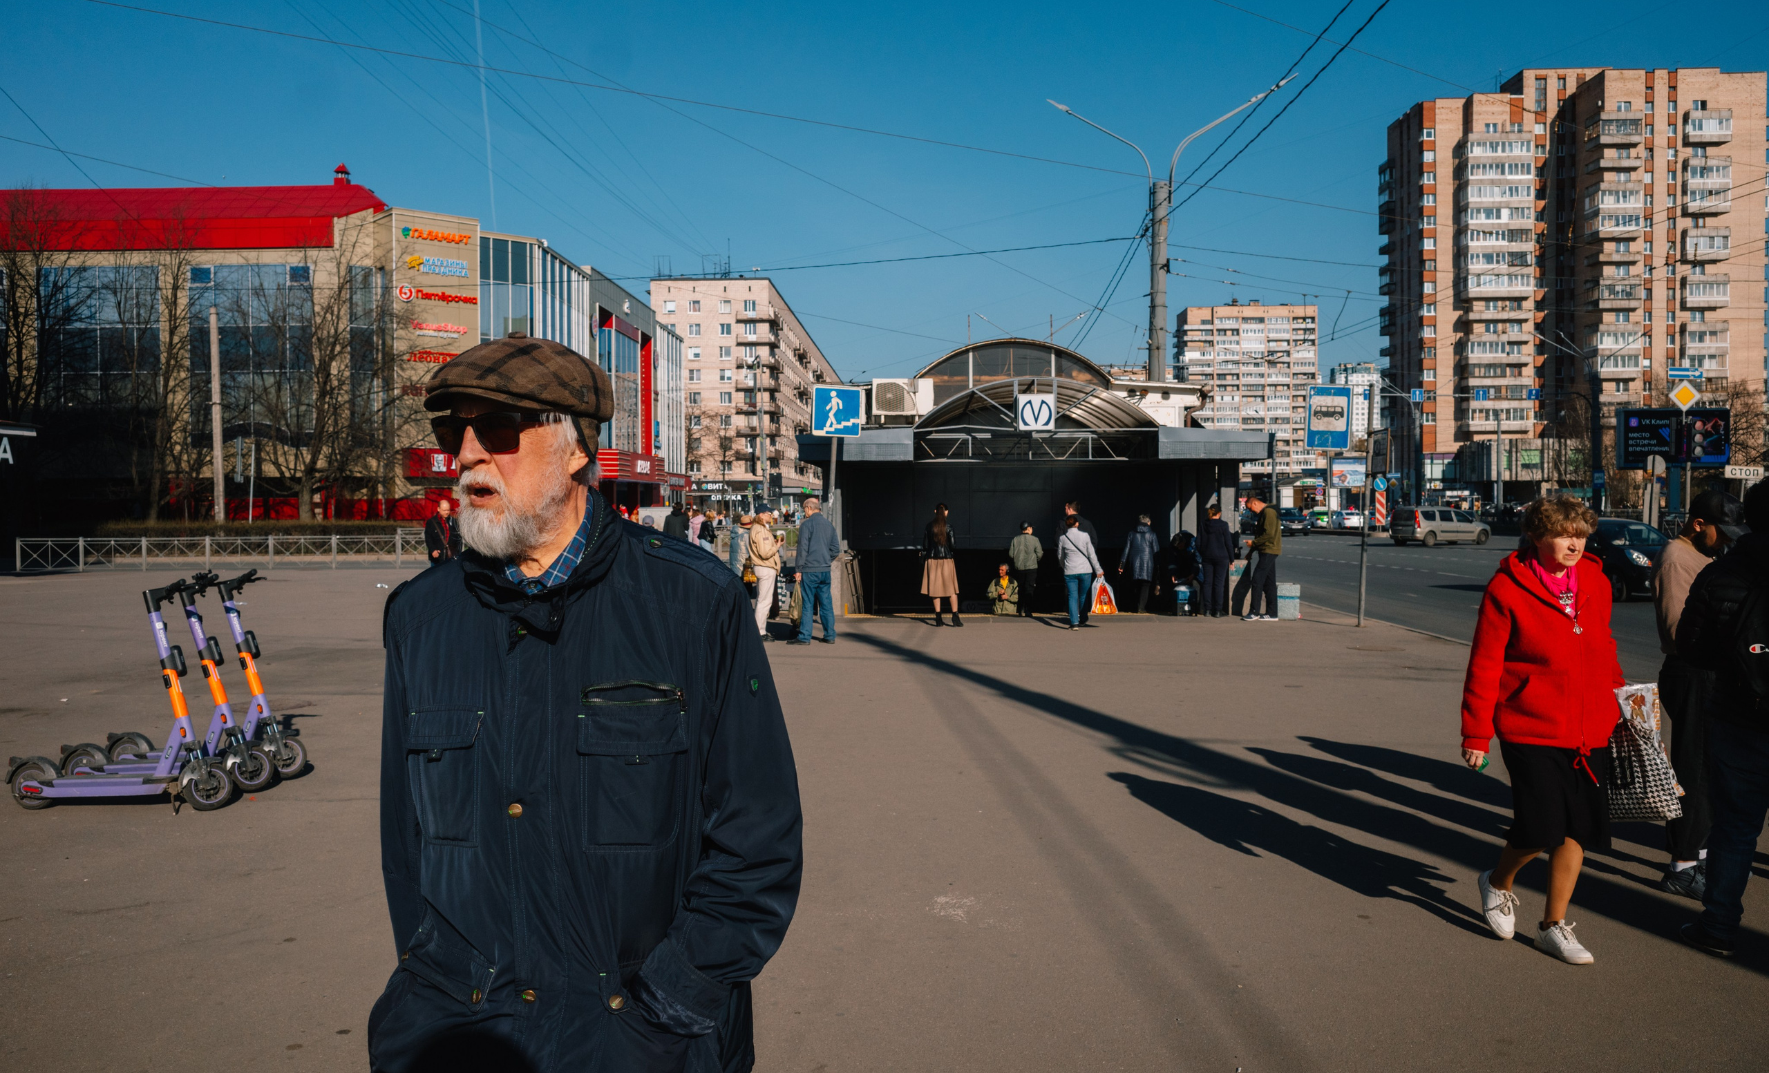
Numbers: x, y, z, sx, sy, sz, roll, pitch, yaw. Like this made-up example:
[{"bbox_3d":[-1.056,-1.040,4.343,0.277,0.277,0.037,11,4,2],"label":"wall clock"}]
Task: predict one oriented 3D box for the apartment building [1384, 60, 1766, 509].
[{"bbox_3d":[86.483,-29.398,176.402,39.000,53.500,27.000,0,1,0],"label":"apartment building"}]

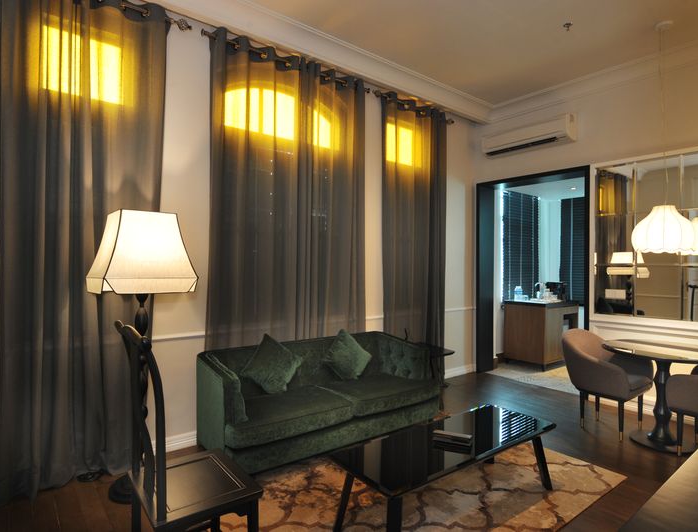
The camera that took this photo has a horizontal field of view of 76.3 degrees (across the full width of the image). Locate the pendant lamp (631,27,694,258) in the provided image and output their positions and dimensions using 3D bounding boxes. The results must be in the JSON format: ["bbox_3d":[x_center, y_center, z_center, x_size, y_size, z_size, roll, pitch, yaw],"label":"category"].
[{"bbox_3d":[2.562,-1.041,3.637,0.429,1.891,0.429,0,0,-41],"label":"pendant lamp"}]

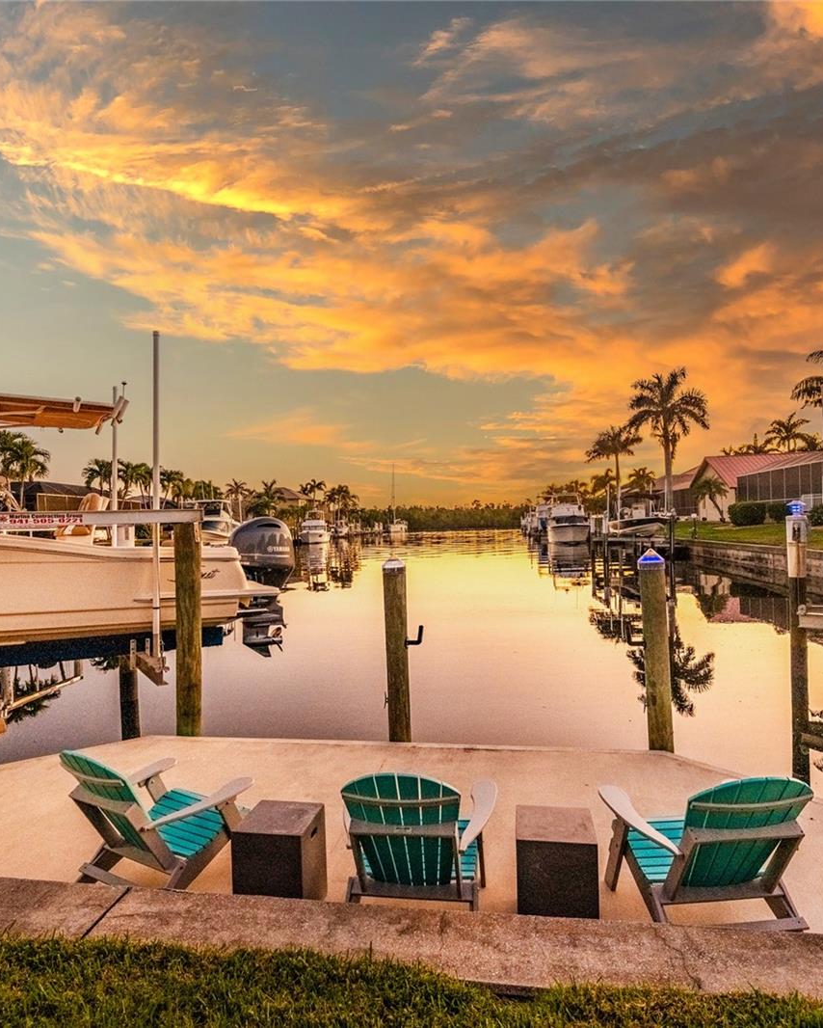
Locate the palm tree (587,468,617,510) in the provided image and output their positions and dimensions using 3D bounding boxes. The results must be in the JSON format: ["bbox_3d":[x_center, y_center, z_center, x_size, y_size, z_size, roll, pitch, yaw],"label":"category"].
[{"bbox_3d":[26.217,-2.292,81.960,4.000,7.936,4.000,-1,-1,0],"label":"palm tree"}]

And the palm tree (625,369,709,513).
[{"bbox_3d":[23.488,-6.241,55.000,7.100,14.250,7.100,-1,-1,0],"label":"palm tree"}]

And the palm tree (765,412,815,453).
[{"bbox_3d":[42.842,-5.463,68.000,5.000,12.292,5.000,-1,-1,0],"label":"palm tree"}]

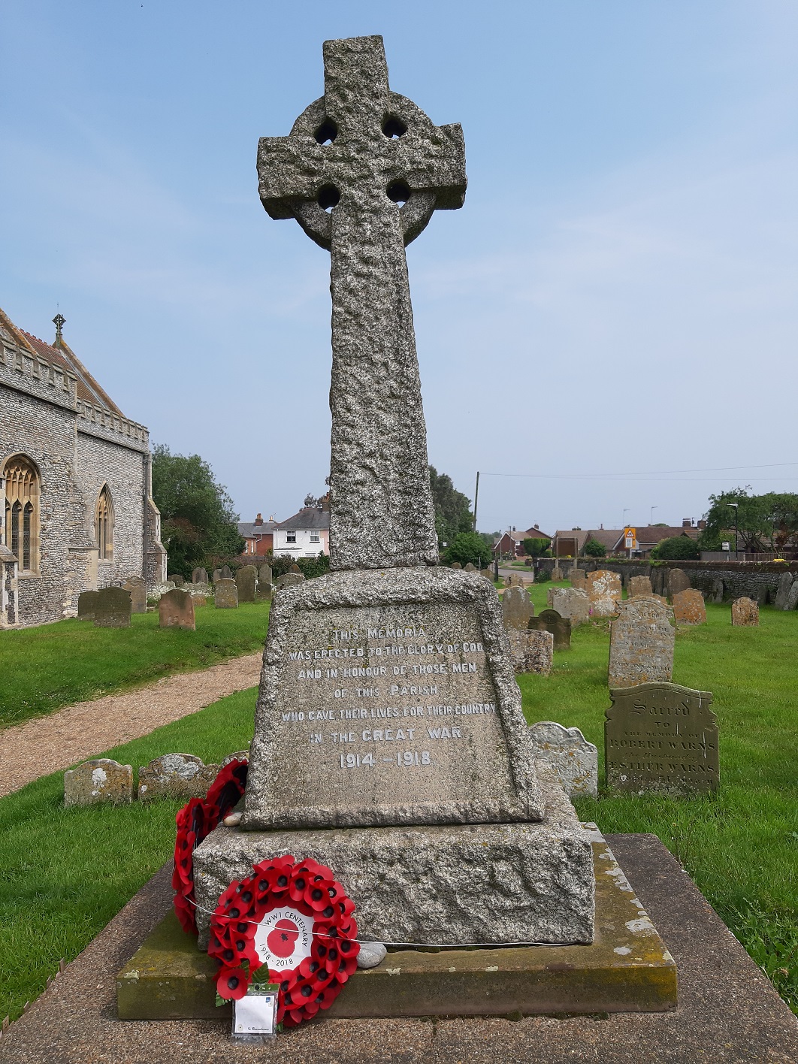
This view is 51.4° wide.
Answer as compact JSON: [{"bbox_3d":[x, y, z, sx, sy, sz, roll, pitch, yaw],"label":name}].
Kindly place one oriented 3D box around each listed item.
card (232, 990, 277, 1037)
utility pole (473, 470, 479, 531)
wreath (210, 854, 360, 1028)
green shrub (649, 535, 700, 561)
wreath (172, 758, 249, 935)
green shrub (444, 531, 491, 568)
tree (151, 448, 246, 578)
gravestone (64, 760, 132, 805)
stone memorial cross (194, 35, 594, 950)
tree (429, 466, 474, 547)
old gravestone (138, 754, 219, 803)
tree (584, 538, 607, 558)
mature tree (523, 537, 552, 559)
[{"bbox_3d":[-0.432,1.444,2.490,0.125,0.119,0.010,0,-19,2],"label":"card"},{"bbox_3d":[5.970,-0.814,65.000,0.250,8.073,0.250,3,-2,0],"label":"utility pole"},{"bbox_3d":[-0.362,1.295,2.630,0.470,0.485,0.110,-1,-27,2],"label":"wreath"},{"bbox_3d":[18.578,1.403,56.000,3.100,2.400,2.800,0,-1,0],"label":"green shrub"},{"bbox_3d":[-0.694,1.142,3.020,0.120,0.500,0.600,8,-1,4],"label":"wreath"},{"bbox_3d":[4.695,1.345,57.000,3.200,2.700,3.000,0,-1,0],"label":"green shrub"},{"bbox_3d":[-13.932,-1.306,52.000,8.229,8.377,8.229,0,-2,0],"label":"tree"},{"bbox_3d":[-1.782,1.485,4.926,0.395,0.265,0.090,0,-2,7],"label":"gravestone"},{"bbox_3d":[-0.062,-0.265,3.365,1.340,3.360,1.070,-2,-2,3],"label":"stone memorial cross"},{"bbox_3d":[2.426,-1.659,85.000,10.046,10.900,10.046,0,-2,0],"label":"tree"},{"bbox_3d":[-1.320,1.479,4.988,0.470,0.280,0.090,0,-1,5],"label":"old gravestone"},{"bbox_3d":[19.424,2.162,82.000,2.382,3.093,2.382,0,-2,0],"label":"tree"},{"bbox_3d":[13.634,2.080,82.000,2.875,3.257,2.875,0,-2,0],"label":"mature tree"}]

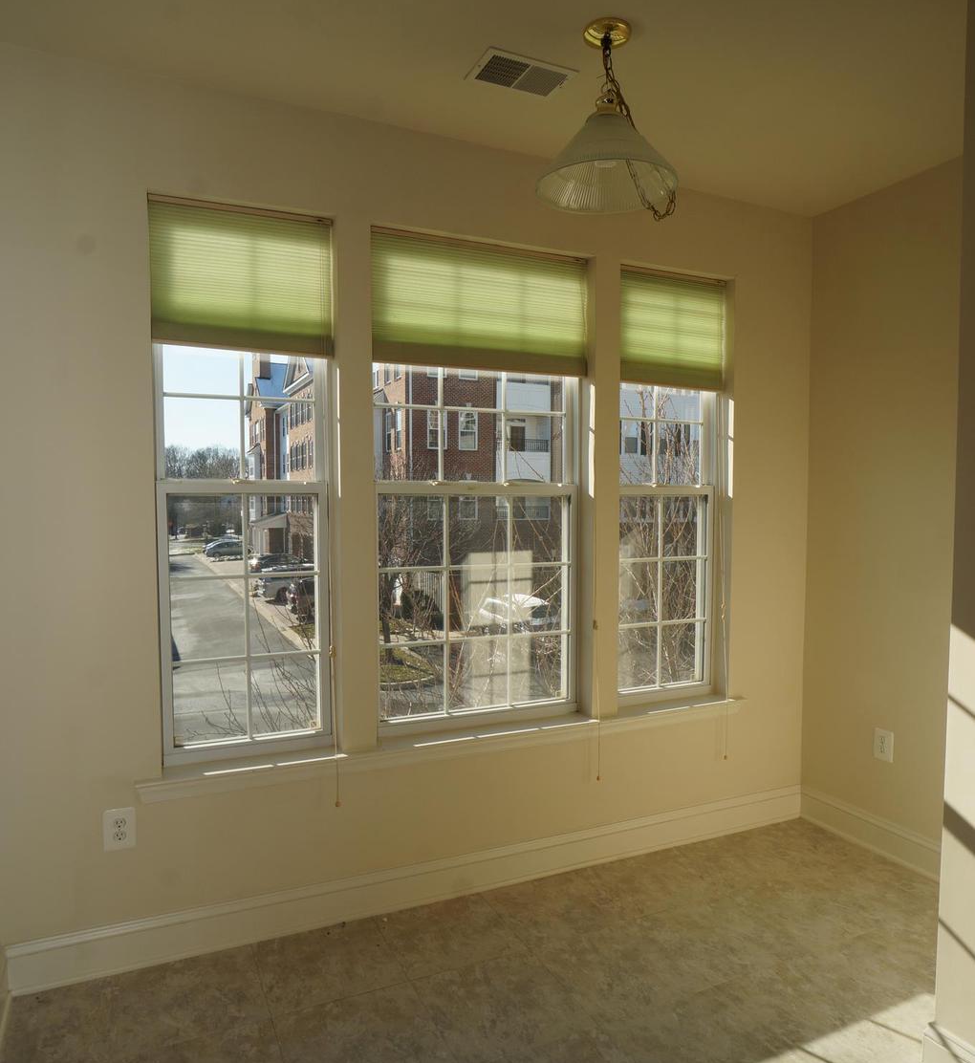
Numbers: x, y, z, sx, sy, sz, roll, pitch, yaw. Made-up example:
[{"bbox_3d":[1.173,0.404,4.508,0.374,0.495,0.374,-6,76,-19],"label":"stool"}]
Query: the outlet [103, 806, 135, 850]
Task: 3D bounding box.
[{"bbox_3d":[-1.128,0.918,2.254,0.080,0.124,0.008,-1,3,-24],"label":"outlet"}]

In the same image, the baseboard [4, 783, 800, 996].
[{"bbox_3d":[0.025,1.276,2.788,3.127,0.149,0.018,-1,3,-24],"label":"baseboard"}]

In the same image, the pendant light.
[{"bbox_3d":[0.327,-1.143,2.005,0.386,0.425,0.386,0,3,0],"label":"pendant light"}]

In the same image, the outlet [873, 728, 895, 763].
[{"bbox_3d":[1.626,0.880,3.010,0.008,0.124,0.080,-1,3,-24],"label":"outlet"}]

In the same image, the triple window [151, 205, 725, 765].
[{"bbox_3d":[-0.020,-0.147,2.784,2.268,1.793,0.120,-1,3,-24],"label":"triple window"}]

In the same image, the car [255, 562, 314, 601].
[{"bbox_3d":[-8.054,2.269,33.605,4.600,1.660,1.850,-1,3,-24],"label":"car"}]

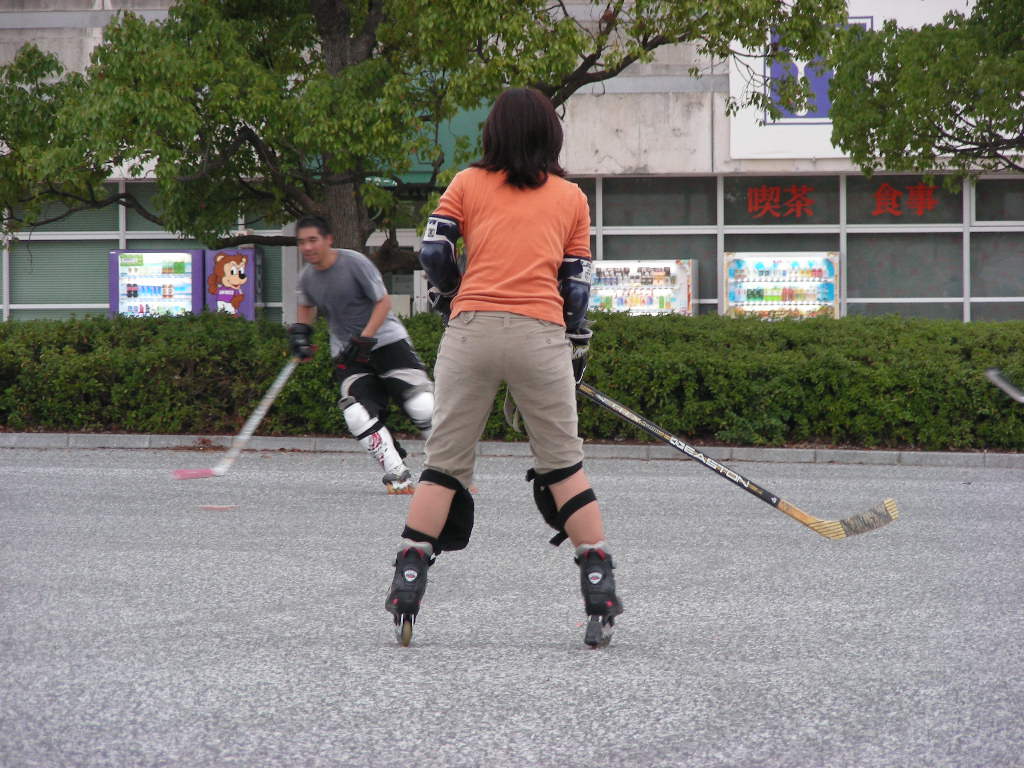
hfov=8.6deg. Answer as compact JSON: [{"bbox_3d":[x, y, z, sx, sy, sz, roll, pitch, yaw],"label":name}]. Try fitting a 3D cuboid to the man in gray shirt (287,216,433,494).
[{"bbox_3d":[-0.731,-0.151,35.400,0.660,1.445,0.760,0,1,35],"label":"man in gray shirt"}]

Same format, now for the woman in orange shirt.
[{"bbox_3d":[-0.024,-0.043,18.900,0.660,1.555,0.550,0,1,0],"label":"woman in orange shirt"}]

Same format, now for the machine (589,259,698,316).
[{"bbox_3d":[1.524,-0.557,80.869,1.350,1.830,0.730,0,1,9],"label":"machine"}]

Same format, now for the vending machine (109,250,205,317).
[{"bbox_3d":[-4.218,-0.706,82.369,1.160,1.830,0.730,0,1,9],"label":"vending machine"}]

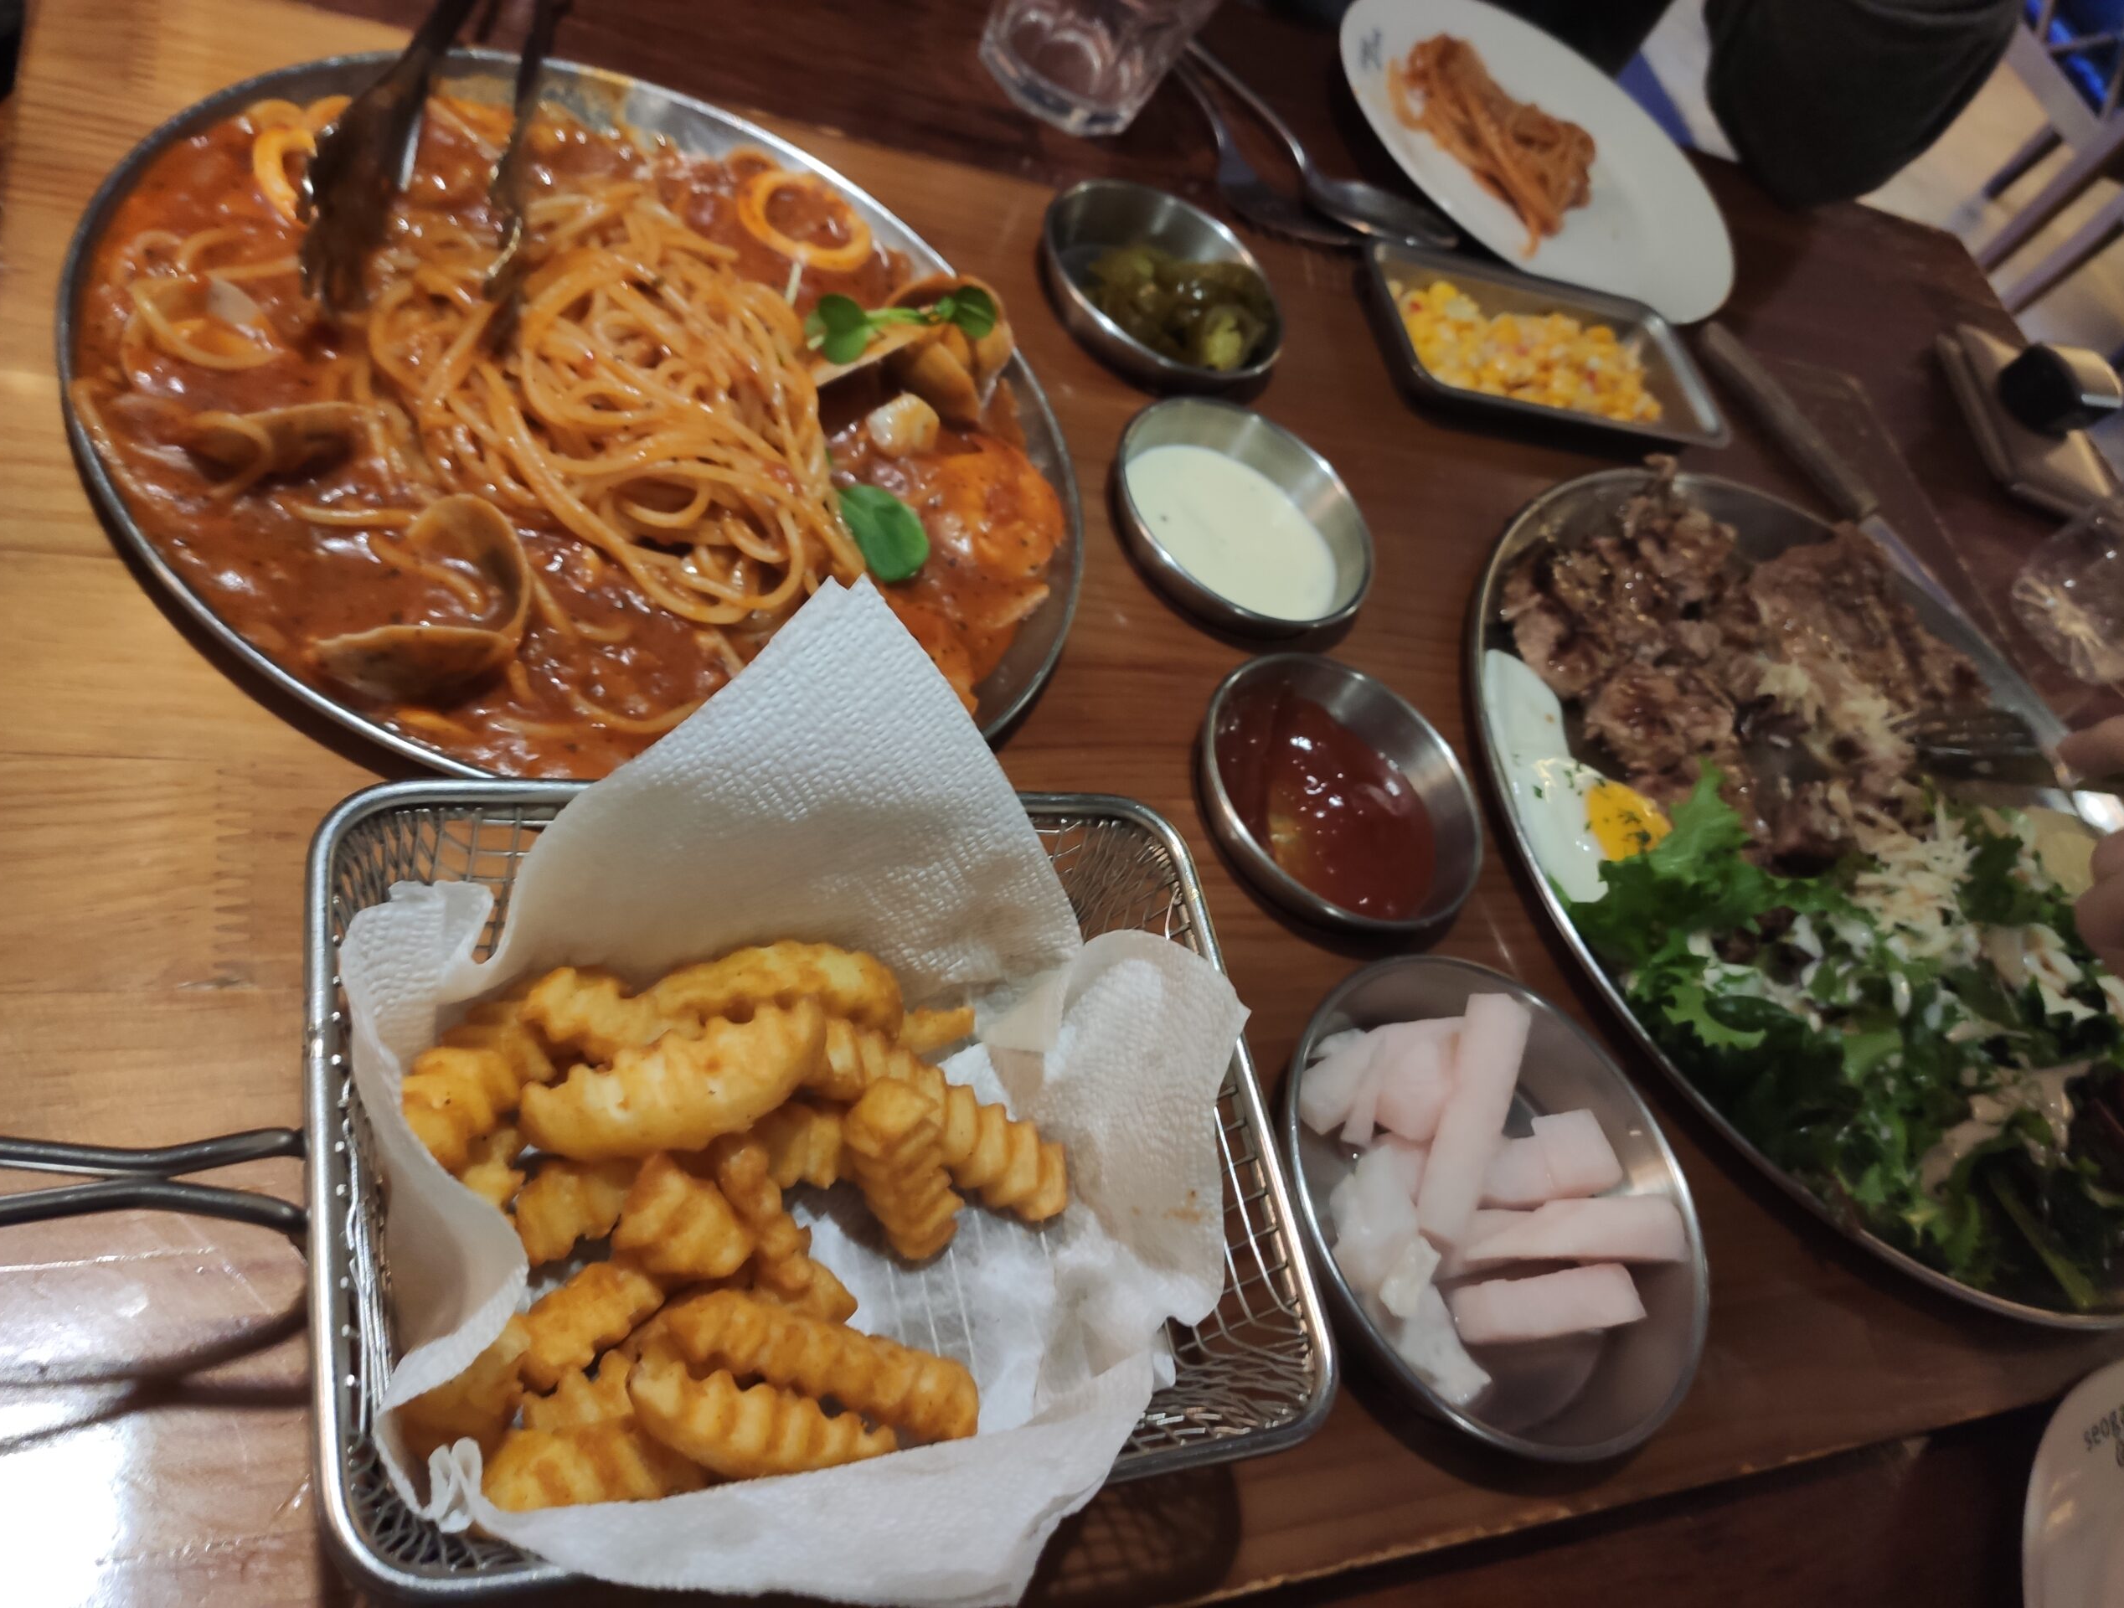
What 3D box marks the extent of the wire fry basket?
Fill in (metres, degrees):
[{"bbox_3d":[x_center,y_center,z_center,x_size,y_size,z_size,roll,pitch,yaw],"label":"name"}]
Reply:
[{"bbox_3d":[-0.050,0.072,0.311,0.173,0.063,0.136,1,59,-28],"label":"wire fry basket"}]

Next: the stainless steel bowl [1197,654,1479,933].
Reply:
[{"bbox_3d":[0.071,0.003,0.445,0.086,0.029,0.086,14,54,-20],"label":"stainless steel bowl"}]

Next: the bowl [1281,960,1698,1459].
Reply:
[{"bbox_3d":[0.095,0.099,0.389,0.117,0.037,0.117,14,54,-20],"label":"bowl"}]

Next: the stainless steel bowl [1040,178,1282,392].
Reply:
[{"bbox_3d":[0.029,-0.164,0.533,0.086,0.029,0.086,14,54,-20],"label":"stainless steel bowl"}]

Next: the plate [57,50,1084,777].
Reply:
[{"bbox_3d":[-0.112,-0.096,0.413,0.243,0.028,0.243,39,49,0],"label":"plate"}]

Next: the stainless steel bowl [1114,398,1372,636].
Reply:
[{"bbox_3d":[0.050,-0.080,0.489,0.086,0.029,0.086,14,54,-20],"label":"stainless steel bowl"}]

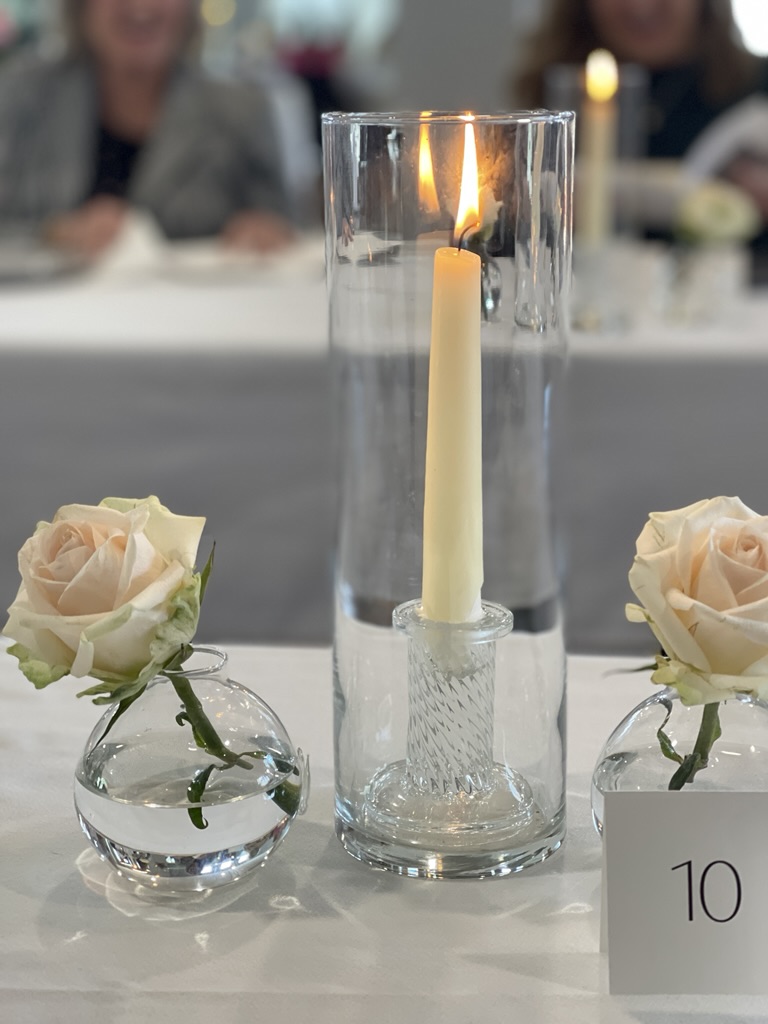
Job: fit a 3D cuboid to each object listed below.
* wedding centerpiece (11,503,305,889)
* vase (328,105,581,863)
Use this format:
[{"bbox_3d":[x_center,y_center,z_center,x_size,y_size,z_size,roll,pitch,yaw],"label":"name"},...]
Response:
[{"bbox_3d":[-0.089,0.073,0.743,0.114,0.164,0.110,2,14,12],"label":"wedding centerpiece"},{"bbox_3d":[0.027,-0.009,0.782,0.100,0.302,0.100,-1,14,0],"label":"vase"}]

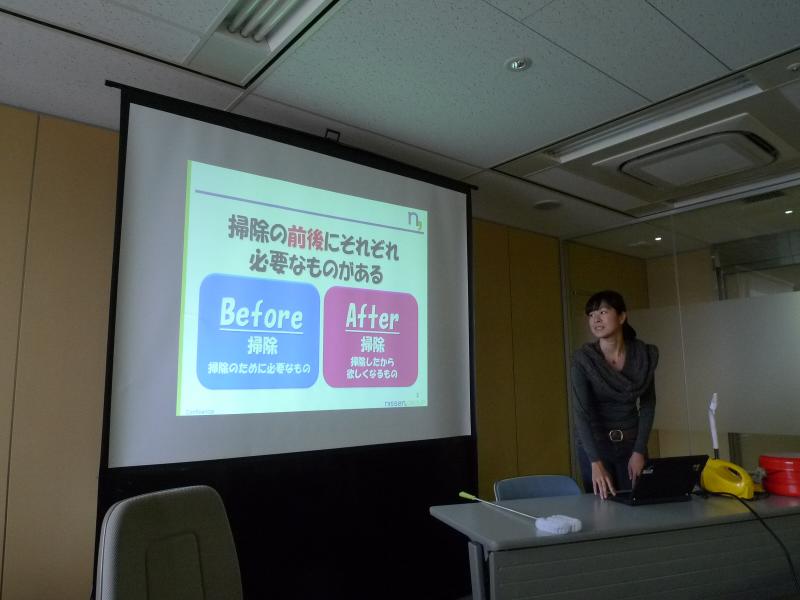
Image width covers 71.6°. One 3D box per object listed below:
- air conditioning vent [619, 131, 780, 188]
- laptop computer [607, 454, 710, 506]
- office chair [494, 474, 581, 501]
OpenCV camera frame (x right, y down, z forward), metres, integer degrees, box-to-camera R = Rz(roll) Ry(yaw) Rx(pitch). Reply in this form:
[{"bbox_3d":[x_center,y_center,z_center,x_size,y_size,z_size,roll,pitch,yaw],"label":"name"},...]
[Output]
[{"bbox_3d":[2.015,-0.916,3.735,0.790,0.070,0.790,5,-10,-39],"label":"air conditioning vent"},{"bbox_3d":[1.053,0.736,2.309,0.275,0.200,0.321,1,-8,-13],"label":"laptop computer"},{"bbox_3d":[0.700,1.161,2.298,0.520,0.764,0.560,1,-8,-13],"label":"office chair"}]

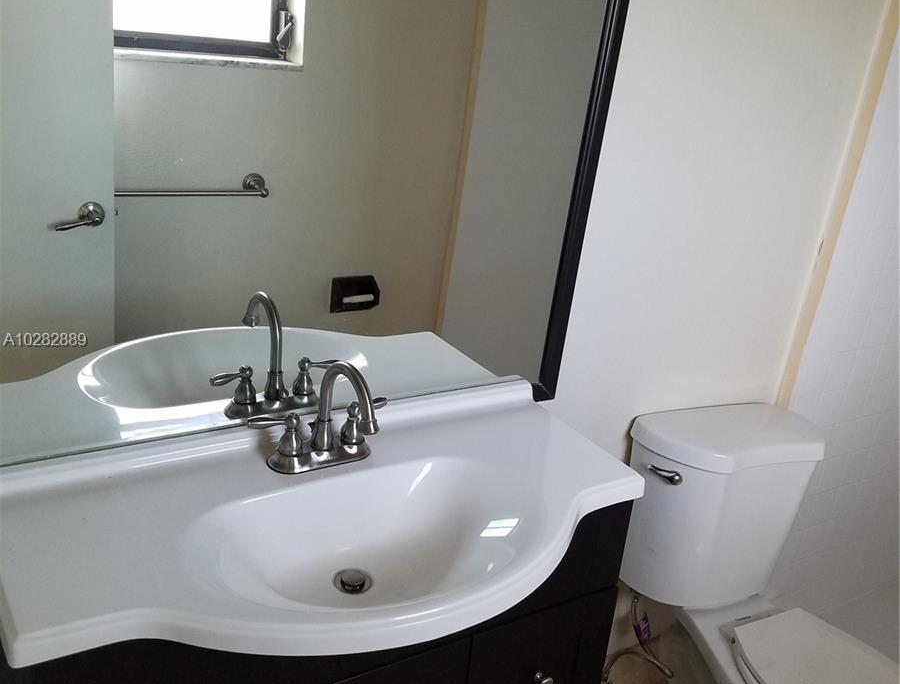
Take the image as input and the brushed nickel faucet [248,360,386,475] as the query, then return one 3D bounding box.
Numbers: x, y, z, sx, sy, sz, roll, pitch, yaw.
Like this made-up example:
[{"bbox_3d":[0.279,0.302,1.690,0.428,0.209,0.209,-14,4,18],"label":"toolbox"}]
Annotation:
[{"bbox_3d":[-0.153,0.111,1.282,0.225,0.181,0.165,-7,26,-33],"label":"brushed nickel faucet"}]

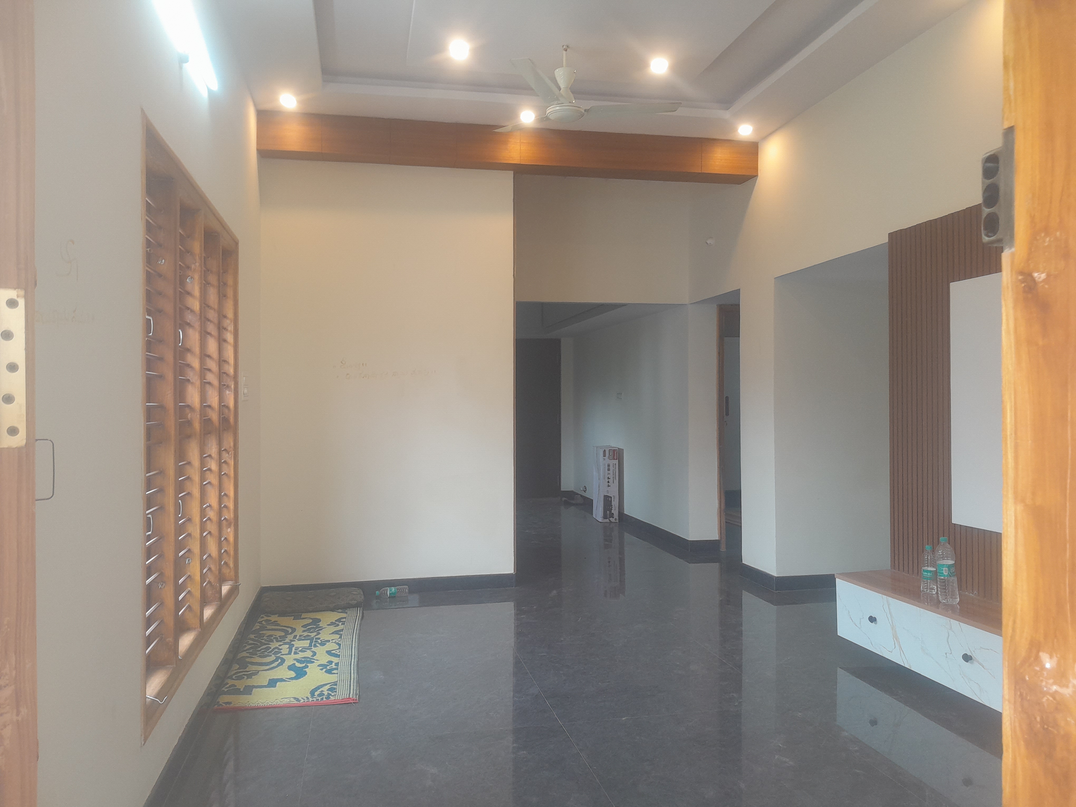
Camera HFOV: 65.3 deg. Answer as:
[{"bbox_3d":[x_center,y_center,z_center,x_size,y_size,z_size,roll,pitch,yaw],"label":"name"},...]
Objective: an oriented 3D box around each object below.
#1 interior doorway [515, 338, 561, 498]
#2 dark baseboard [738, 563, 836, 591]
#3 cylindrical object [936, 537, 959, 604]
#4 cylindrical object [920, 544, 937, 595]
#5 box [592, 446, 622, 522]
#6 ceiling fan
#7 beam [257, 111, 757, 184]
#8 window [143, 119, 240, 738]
[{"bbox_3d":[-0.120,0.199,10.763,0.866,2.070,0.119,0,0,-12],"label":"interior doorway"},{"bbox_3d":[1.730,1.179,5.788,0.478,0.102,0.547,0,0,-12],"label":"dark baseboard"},{"bbox_3d":[1.756,0.709,3.595,0.078,0.280,0.078,0,0,0],"label":"cylindrical object"},{"bbox_3d":[1.752,0.741,3.764,0.064,0.217,0.064,0,0,0],"label":"cylindrical object"},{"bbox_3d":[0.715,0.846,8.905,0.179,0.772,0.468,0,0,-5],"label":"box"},{"bbox_3d":[0.147,-1.650,4.328,1.124,0.386,1.124,0,0,-24],"label":"ceiling fan"},{"bbox_3d":[-0.125,-1.689,5.574,3.313,0.242,0.169,0,0,-12],"label":"beam"},{"bbox_3d":[-1.389,0.052,3.355,0.119,1.801,2.010,0,0,-12],"label":"window"}]

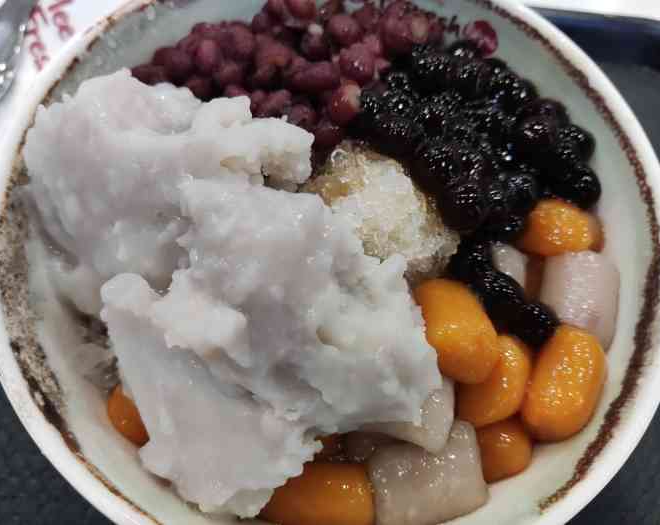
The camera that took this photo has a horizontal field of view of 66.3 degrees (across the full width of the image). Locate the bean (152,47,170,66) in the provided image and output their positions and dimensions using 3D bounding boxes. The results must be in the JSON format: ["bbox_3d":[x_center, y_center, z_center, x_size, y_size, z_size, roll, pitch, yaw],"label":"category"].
[{"bbox_3d":[-0.049,-0.060,0.147,0.008,0.007,0.008,2,70,-4],"label":"bean"}]

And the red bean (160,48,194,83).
[{"bbox_3d":[-0.044,-0.056,0.145,0.010,0.008,0.010,2,70,-4],"label":"red bean"}]

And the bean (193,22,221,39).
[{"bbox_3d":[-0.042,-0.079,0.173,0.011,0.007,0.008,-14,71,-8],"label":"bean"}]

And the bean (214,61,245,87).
[{"bbox_3d":[-0.033,-0.062,0.166,0.011,0.008,0.008,-19,72,-10],"label":"bean"}]

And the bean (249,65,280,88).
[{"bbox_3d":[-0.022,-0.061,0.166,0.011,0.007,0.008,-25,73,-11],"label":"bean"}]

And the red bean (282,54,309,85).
[{"bbox_3d":[-0.010,-0.057,0.149,0.008,0.007,0.009,2,70,-4],"label":"red bean"}]

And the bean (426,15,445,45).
[{"bbox_3d":[0.035,-0.078,0.169,0.009,0.008,0.011,4,69,0],"label":"bean"}]

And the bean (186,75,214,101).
[{"bbox_3d":[-0.041,-0.054,0.160,0.011,0.009,0.009,22,70,7],"label":"bean"}]

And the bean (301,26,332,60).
[{"bbox_3d":[-0.005,-0.072,0.166,0.009,0.009,0.011,-4,69,-3],"label":"bean"}]

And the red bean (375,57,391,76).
[{"bbox_3d":[0.016,-0.062,0.161,0.009,0.007,0.008,23,70,7],"label":"red bean"}]

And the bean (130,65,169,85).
[{"bbox_3d":[-0.059,-0.060,0.164,0.012,0.008,0.009,11,69,3],"label":"bean"}]

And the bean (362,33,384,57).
[{"bbox_3d":[0.013,-0.065,0.151,0.008,0.007,0.009,2,70,-4],"label":"bean"}]

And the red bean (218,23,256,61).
[{"bbox_3d":[-0.030,-0.072,0.165,0.011,0.009,0.011,-34,73,-13],"label":"red bean"}]

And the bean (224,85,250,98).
[{"bbox_3d":[-0.029,-0.052,0.158,0.010,0.008,0.009,5,69,1],"label":"bean"}]

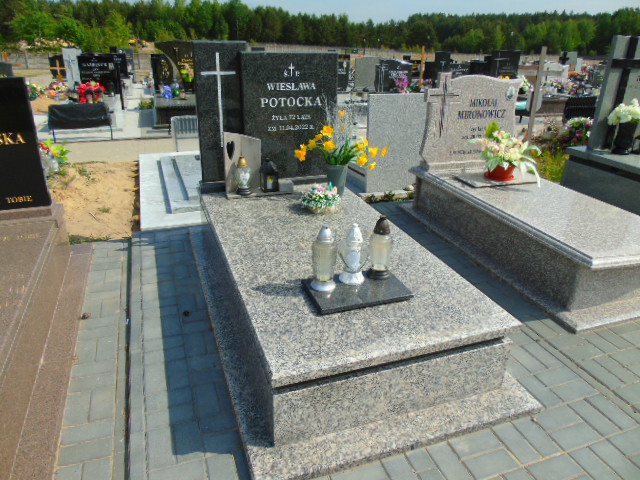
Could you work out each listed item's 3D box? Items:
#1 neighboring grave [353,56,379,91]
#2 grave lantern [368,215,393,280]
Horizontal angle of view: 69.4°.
[{"bbox_3d":[1.068,-3.798,10.553,0.690,0.720,0.110,-8,26,-22],"label":"neighboring grave"},{"bbox_3d":[0.286,0.028,2.147,0.112,0.303,0.112,1,24,-1],"label":"grave lantern"}]

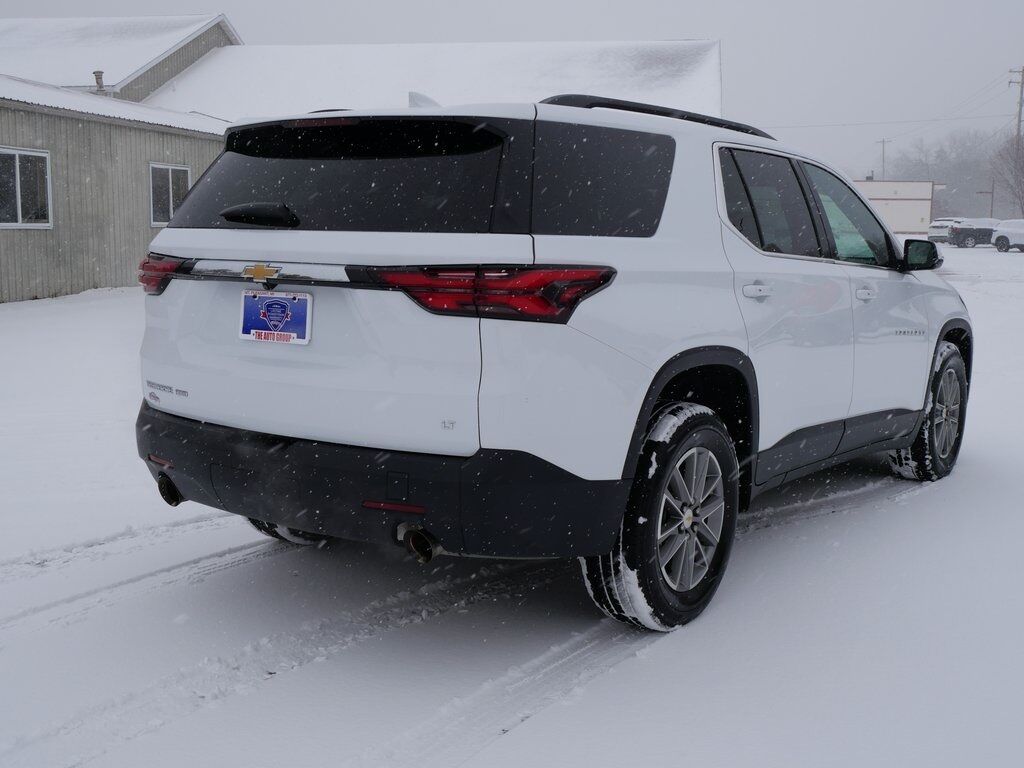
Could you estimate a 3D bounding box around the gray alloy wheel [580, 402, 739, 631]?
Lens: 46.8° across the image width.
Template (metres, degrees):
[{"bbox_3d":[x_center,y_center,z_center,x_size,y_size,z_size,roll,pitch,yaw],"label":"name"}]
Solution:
[{"bbox_3d":[0.549,0.460,4.098,0.250,0.775,0.775,6,9,35],"label":"gray alloy wheel"}]

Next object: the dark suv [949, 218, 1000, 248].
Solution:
[{"bbox_3d":[28.800,-9.050,71.100,4.700,1.740,1.900,1,7,0],"label":"dark suv"}]

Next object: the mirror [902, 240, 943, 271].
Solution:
[{"bbox_3d":[1.932,-0.599,5.550,0.200,0.145,0.145,6,9,35],"label":"mirror"}]

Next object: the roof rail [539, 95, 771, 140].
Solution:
[{"bbox_3d":[0.625,-0.979,4.366,0.080,0.070,1.830,6,9,35],"label":"roof rail"}]

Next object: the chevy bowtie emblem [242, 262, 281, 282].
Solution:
[{"bbox_3d":[-0.761,-0.339,3.609,0.180,0.062,0.022,6,9,35],"label":"chevy bowtie emblem"}]

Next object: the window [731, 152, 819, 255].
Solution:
[{"bbox_3d":[1.052,-0.695,4.656,0.070,0.430,0.600,-17,-5,36],"label":"window"}]

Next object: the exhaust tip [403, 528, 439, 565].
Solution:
[{"bbox_3d":[-0.237,0.468,3.483,0.100,0.100,0.120,6,9,35],"label":"exhaust tip"}]

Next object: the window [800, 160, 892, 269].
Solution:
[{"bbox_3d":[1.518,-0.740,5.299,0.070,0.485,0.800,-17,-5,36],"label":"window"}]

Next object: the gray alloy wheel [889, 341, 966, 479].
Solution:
[{"bbox_3d":[2.337,0.162,6.577,0.250,0.775,0.775,6,9,35],"label":"gray alloy wheel"}]

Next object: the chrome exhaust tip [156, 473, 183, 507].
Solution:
[{"bbox_3d":[-1.164,0.367,4.139,0.100,0.100,0.120,6,9,35],"label":"chrome exhaust tip"}]

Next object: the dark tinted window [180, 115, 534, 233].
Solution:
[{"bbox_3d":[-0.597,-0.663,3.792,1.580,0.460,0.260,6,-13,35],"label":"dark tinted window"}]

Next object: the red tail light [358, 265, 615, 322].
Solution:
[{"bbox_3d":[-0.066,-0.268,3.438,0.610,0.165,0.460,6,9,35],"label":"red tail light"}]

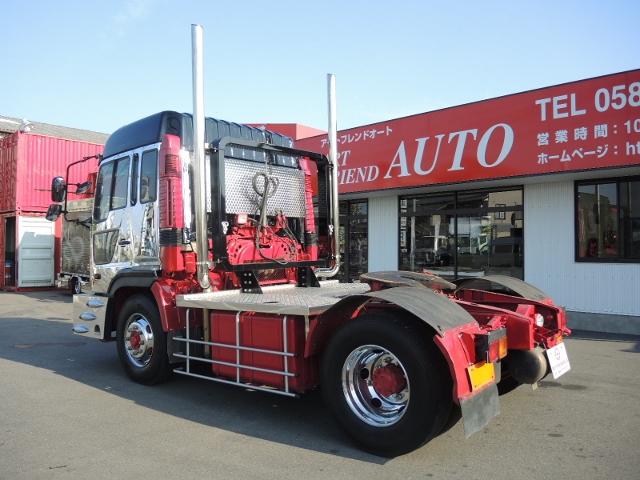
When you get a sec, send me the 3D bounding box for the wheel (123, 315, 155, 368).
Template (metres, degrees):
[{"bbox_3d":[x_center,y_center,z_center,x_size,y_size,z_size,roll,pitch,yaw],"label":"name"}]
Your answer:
[{"bbox_3d":[-2.033,1.146,5.926,0.600,0.600,0.220,-2,-2,37],"label":"wheel"}]

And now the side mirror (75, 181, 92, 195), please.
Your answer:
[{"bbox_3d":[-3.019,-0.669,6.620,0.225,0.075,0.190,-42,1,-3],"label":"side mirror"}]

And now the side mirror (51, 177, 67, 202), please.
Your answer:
[{"bbox_3d":[-3.225,-0.624,6.400,0.085,0.330,0.190,-1,-1,12],"label":"side mirror"}]

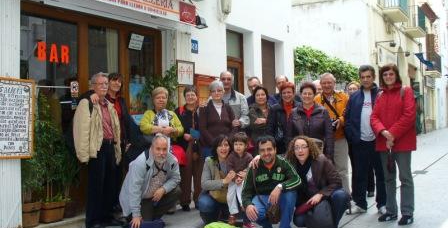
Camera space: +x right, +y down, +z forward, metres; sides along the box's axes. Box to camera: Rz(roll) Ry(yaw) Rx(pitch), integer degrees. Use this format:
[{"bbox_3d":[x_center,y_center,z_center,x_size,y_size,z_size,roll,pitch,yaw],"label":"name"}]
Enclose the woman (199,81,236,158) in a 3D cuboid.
[{"bbox_3d":[-0.090,0.396,5.750,0.480,1.590,0.350,-1,0,-3],"label":"woman"}]

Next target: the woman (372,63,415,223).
[{"bbox_3d":[1.787,0.308,5.050,0.500,1.660,0.380,-1,0,27],"label":"woman"}]

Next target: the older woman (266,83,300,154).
[{"bbox_3d":[0.750,0.398,5.700,0.480,1.580,0.340,-1,0,6],"label":"older woman"}]

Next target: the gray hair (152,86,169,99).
[{"bbox_3d":[-0.750,-0.250,5.720,0.190,0.170,0.200,-1,0,-5],"label":"gray hair"}]

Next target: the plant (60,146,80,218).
[{"bbox_3d":[-1.689,0.730,5.270,0.250,0.790,0.250,-1,0,31],"label":"plant"}]

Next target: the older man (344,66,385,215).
[{"bbox_3d":[1.657,0.290,5.570,0.540,1.700,0.380,-1,0,18],"label":"older man"}]

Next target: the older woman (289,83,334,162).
[{"bbox_3d":[0.970,0.412,5.400,0.530,1.550,0.360,-1,0,8],"label":"older woman"}]

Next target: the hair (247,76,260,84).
[{"bbox_3d":[0.400,-0.457,6.500,0.170,0.120,0.190,-1,0,-5],"label":"hair"}]

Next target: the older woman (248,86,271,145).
[{"bbox_3d":[0.470,0.425,6.000,0.460,1.530,0.340,-1,0,-15],"label":"older woman"}]

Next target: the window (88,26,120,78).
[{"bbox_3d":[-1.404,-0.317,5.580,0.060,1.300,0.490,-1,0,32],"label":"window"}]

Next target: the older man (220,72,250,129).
[{"bbox_3d":[0.109,0.318,6.120,0.540,1.740,0.370,-1,0,10],"label":"older man"}]

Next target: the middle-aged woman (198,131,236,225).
[{"bbox_3d":[-0.097,0.721,5.140,0.470,0.960,0.580,-1,0,-17],"label":"middle-aged woman"}]

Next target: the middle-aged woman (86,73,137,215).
[{"bbox_3d":[-1.228,0.358,5.320,0.560,1.610,0.420,-1,0,-18],"label":"middle-aged woman"}]

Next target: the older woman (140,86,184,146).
[{"bbox_3d":[-0.735,0.447,5.700,0.520,1.550,0.380,-1,0,-5],"label":"older woman"}]

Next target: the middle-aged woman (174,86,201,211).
[{"bbox_3d":[-0.445,0.435,6.000,0.440,1.560,0.340,-1,0,-6],"label":"middle-aged woman"}]

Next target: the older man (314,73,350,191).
[{"bbox_3d":[1.393,0.309,6.150,0.530,1.680,0.370,-1,0,10],"label":"older man"}]

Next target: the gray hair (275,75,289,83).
[{"bbox_3d":[0.738,-0.430,6.120,0.180,0.130,0.200,-1,0,6],"label":"gray hair"}]

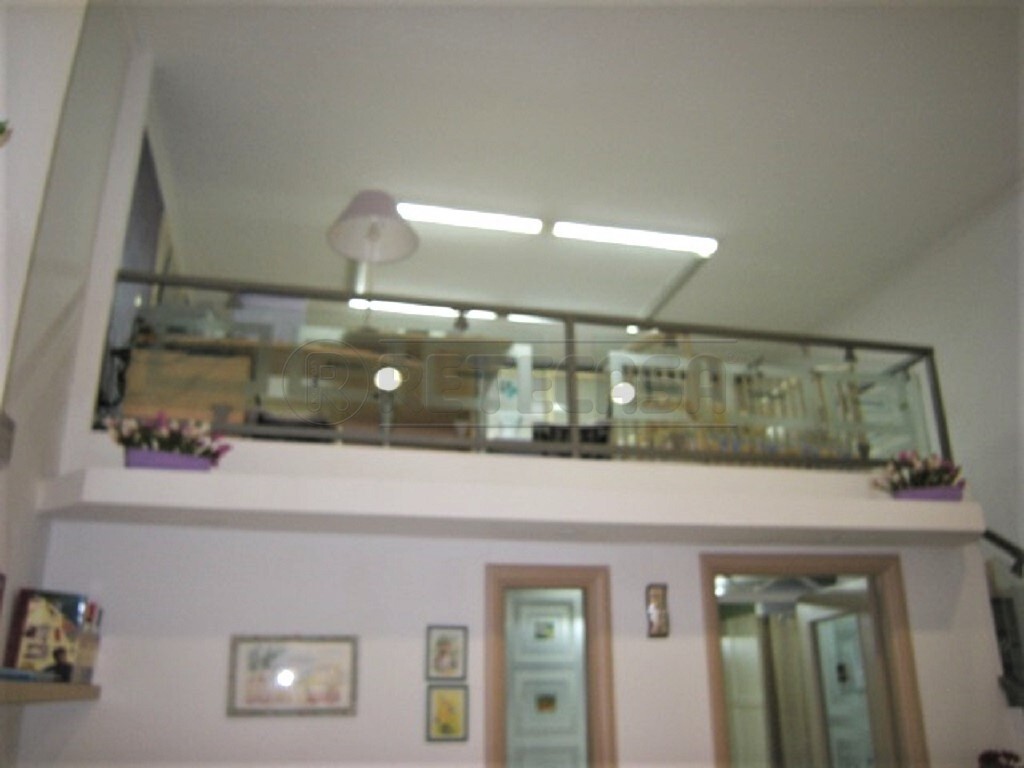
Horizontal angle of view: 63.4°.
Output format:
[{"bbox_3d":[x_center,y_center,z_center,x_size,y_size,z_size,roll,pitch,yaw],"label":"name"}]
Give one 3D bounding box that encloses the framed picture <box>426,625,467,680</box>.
[{"bbox_3d":[-0.383,1.587,4.876,0.247,0.309,0.022,4,-18,-14],"label":"framed picture"}]

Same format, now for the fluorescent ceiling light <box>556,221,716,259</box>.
[{"bbox_3d":[1.075,-1.248,7.091,1.473,0.080,0.110,4,-18,-14],"label":"fluorescent ceiling light"}]

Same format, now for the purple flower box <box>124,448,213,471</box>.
[{"bbox_3d":[-1.751,0.409,4.201,0.400,0.108,0.135,11,-21,-31],"label":"purple flower box"}]

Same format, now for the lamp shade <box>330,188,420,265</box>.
[{"bbox_3d":[-0.874,-1.025,5.255,0.575,0.295,0.575,4,-18,-14],"label":"lamp shade"}]

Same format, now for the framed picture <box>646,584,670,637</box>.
[{"bbox_3d":[0.930,1.443,5.278,0.141,0.324,0.025,4,-18,-14],"label":"framed picture"}]

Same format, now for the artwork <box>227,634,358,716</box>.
[{"bbox_3d":[-1.228,1.630,4.633,0.702,0.431,0.025,4,-18,-14],"label":"artwork"}]

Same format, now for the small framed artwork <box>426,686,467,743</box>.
[{"bbox_3d":[-0.372,1.901,4.778,0.244,0.304,0.022,4,-18,-14],"label":"small framed artwork"}]

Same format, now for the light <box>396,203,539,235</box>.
[{"bbox_3d":[-0.468,-1.361,6.709,1.480,0.080,0.110,4,-18,-14],"label":"light"}]

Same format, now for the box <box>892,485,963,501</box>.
[{"bbox_3d":[2.683,0.731,5.333,0.395,0.112,0.135,-6,-19,18],"label":"box"}]

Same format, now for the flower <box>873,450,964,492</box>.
[{"bbox_3d":[2.617,0.585,5.399,0.500,0.240,0.220,-6,-19,18],"label":"flower"}]

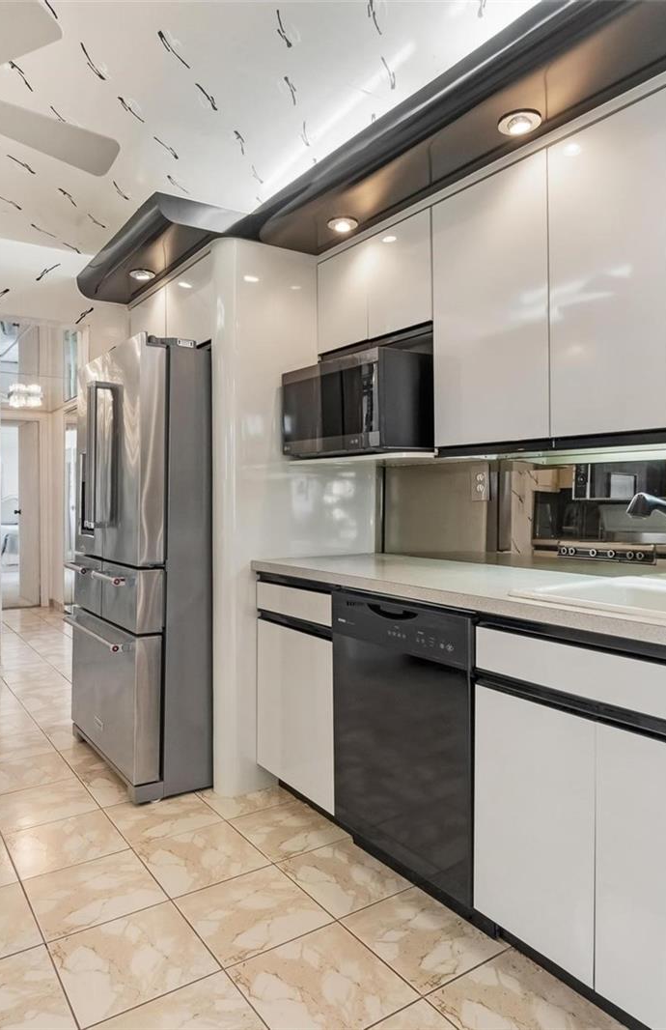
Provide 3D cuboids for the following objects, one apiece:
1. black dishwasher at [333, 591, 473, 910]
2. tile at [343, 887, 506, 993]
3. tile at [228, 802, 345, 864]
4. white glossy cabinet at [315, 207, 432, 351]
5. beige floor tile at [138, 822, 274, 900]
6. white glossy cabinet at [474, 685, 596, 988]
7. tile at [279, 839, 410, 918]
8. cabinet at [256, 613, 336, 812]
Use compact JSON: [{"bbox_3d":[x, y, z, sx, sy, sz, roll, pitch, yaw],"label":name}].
[{"bbox_3d":[0.419,0.621,2.052,0.590,0.745,0.606,-2,2,-36],"label":"black dishwasher"},{"bbox_3d":[0.235,1.127,1.722,0.337,0.012,0.337,-1,2,-36],"label":"tile"},{"bbox_3d":[-0.142,1.098,2.252,0.331,0.010,0.335,-2,2,-34],"label":"tile"},{"bbox_3d":[0.262,-0.838,2.484,0.310,0.367,0.660,-2,2,-36],"label":"white glossy cabinet"},{"bbox_3d":[-0.429,1.118,2.100,0.337,0.012,0.337,-1,2,-36],"label":"beige floor tile"},{"bbox_3d":[0.686,0.714,1.665,0.560,0.580,0.329,-2,2,-36],"label":"white glossy cabinet"},{"bbox_3d":[0.056,1.105,1.982,0.331,0.010,0.335,-2,2,-34],"label":"tile"},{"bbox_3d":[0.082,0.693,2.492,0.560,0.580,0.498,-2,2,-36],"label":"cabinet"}]

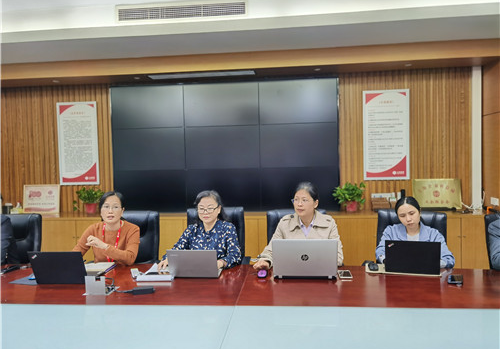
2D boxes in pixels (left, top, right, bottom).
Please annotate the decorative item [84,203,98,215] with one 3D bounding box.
[{"bbox_3d":[-2.150,0.469,5.297,0.148,0.138,0.148,-1,2,5],"label":"decorative item"}]

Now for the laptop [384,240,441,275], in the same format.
[{"bbox_3d":[1.017,0.505,2.445,0.320,0.210,0.290,-1,2,18],"label":"laptop"}]

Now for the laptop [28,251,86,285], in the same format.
[{"bbox_3d":[-1.126,0.551,2.418,0.315,0.215,0.300,-1,2,5],"label":"laptop"}]

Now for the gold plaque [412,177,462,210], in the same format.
[{"bbox_3d":[2.370,0.258,4.917,0.600,0.395,0.050,-1,-8,5],"label":"gold plaque"}]

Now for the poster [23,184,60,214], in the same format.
[{"bbox_3d":[-3.011,0.361,5.640,0.550,0.415,0.030,-1,-7,6],"label":"poster"}]

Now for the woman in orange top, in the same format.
[{"bbox_3d":[-1.022,0.764,2.823,0.500,1.280,0.680,-1,2,1],"label":"woman in orange top"}]

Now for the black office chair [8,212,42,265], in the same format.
[{"bbox_3d":[-1.942,0.879,2.961,0.640,1.080,0.680,-1,2,5],"label":"black office chair"}]

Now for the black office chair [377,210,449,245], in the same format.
[{"bbox_3d":[1.110,0.823,2.681,0.640,1.080,0.680,0,2,23],"label":"black office chair"}]

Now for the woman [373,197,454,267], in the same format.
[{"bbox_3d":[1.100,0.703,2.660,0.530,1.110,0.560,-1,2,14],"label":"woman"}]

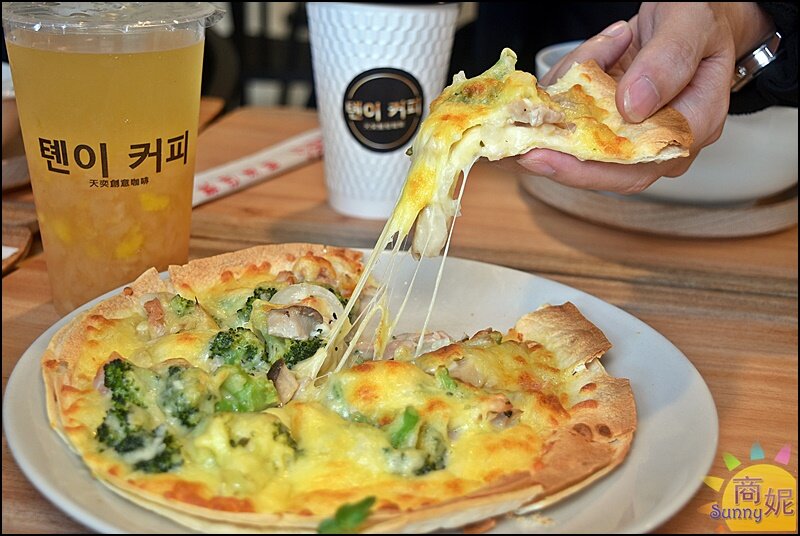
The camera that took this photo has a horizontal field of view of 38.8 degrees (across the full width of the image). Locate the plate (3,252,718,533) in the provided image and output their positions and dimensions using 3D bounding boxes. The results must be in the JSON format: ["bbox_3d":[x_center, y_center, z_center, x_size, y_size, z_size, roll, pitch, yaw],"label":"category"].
[{"bbox_3d":[-0.014,0.055,0.467,0.280,0.026,0.280,2,22,-1],"label":"plate"}]

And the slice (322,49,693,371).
[{"bbox_3d":[0.046,-0.026,0.482,0.142,0.115,0.078,-6,23,-19],"label":"slice"}]

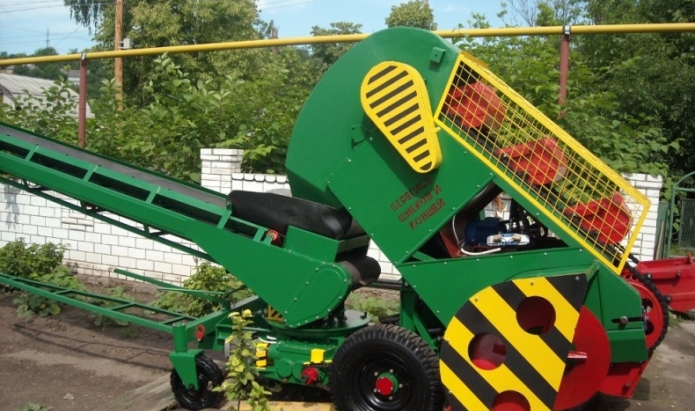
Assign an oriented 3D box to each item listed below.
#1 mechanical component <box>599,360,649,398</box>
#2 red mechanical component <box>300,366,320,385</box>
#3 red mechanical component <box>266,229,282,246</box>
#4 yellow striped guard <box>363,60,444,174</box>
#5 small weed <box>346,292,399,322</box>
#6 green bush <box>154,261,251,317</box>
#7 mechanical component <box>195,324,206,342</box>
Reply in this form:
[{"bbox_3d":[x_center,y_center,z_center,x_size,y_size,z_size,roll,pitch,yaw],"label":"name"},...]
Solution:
[{"bbox_3d":[1.676,1.059,4.250,0.260,0.220,0.180,4,5,25],"label":"mechanical component"},{"bbox_3d":[-0.249,1.113,4.600,0.110,0.115,0.100,4,5,25],"label":"red mechanical component"},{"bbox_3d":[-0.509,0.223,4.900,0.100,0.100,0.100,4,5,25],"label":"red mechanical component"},{"bbox_3d":[0.359,-0.564,4.500,0.400,0.760,0.110,-23,-7,24],"label":"yellow striped guard"},{"bbox_3d":[0.240,0.970,6.750,0.480,0.280,0.400,4,5,25],"label":"small weed"},{"bbox_3d":[-1.506,0.862,7.300,0.850,0.520,0.700,4,5,25],"label":"green bush"},{"bbox_3d":[-0.942,0.813,4.500,0.075,0.115,0.040,4,5,25],"label":"mechanical component"}]

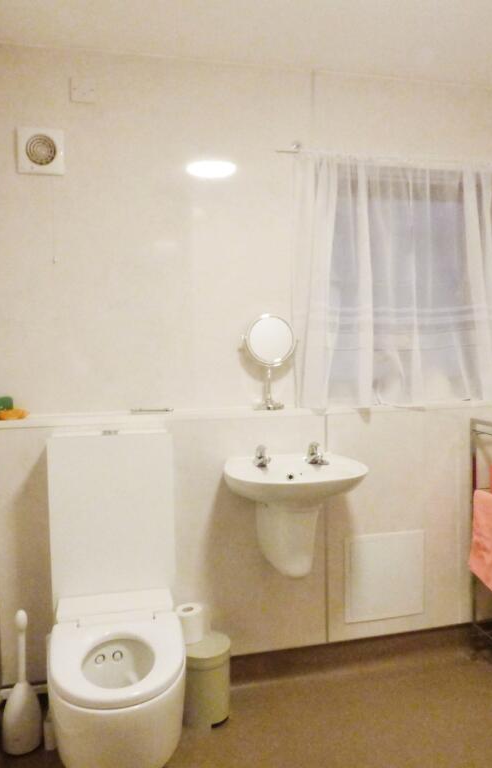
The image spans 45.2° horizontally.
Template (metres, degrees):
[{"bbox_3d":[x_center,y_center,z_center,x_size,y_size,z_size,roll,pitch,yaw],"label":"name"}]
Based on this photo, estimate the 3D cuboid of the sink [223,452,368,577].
[{"bbox_3d":[0.179,0.494,2.065,0.510,0.440,0.420,-2,4,-13],"label":"sink"}]

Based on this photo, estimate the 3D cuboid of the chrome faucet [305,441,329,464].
[{"bbox_3d":[0.260,0.248,2.136,0.050,0.078,0.095,-2,4,-13],"label":"chrome faucet"}]

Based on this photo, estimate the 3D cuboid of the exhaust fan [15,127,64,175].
[{"bbox_3d":[-0.726,-0.824,2.100,0.157,0.159,0.040,-2,4,-13],"label":"exhaust fan"}]

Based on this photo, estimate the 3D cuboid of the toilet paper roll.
[{"bbox_3d":[-0.203,0.851,2.107,0.100,0.105,0.100,-2,4,-13],"label":"toilet paper roll"}]

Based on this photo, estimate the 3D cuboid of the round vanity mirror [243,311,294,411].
[{"bbox_3d":[0.095,-0.083,2.275,0.195,0.360,0.110,-2,4,-13],"label":"round vanity mirror"}]

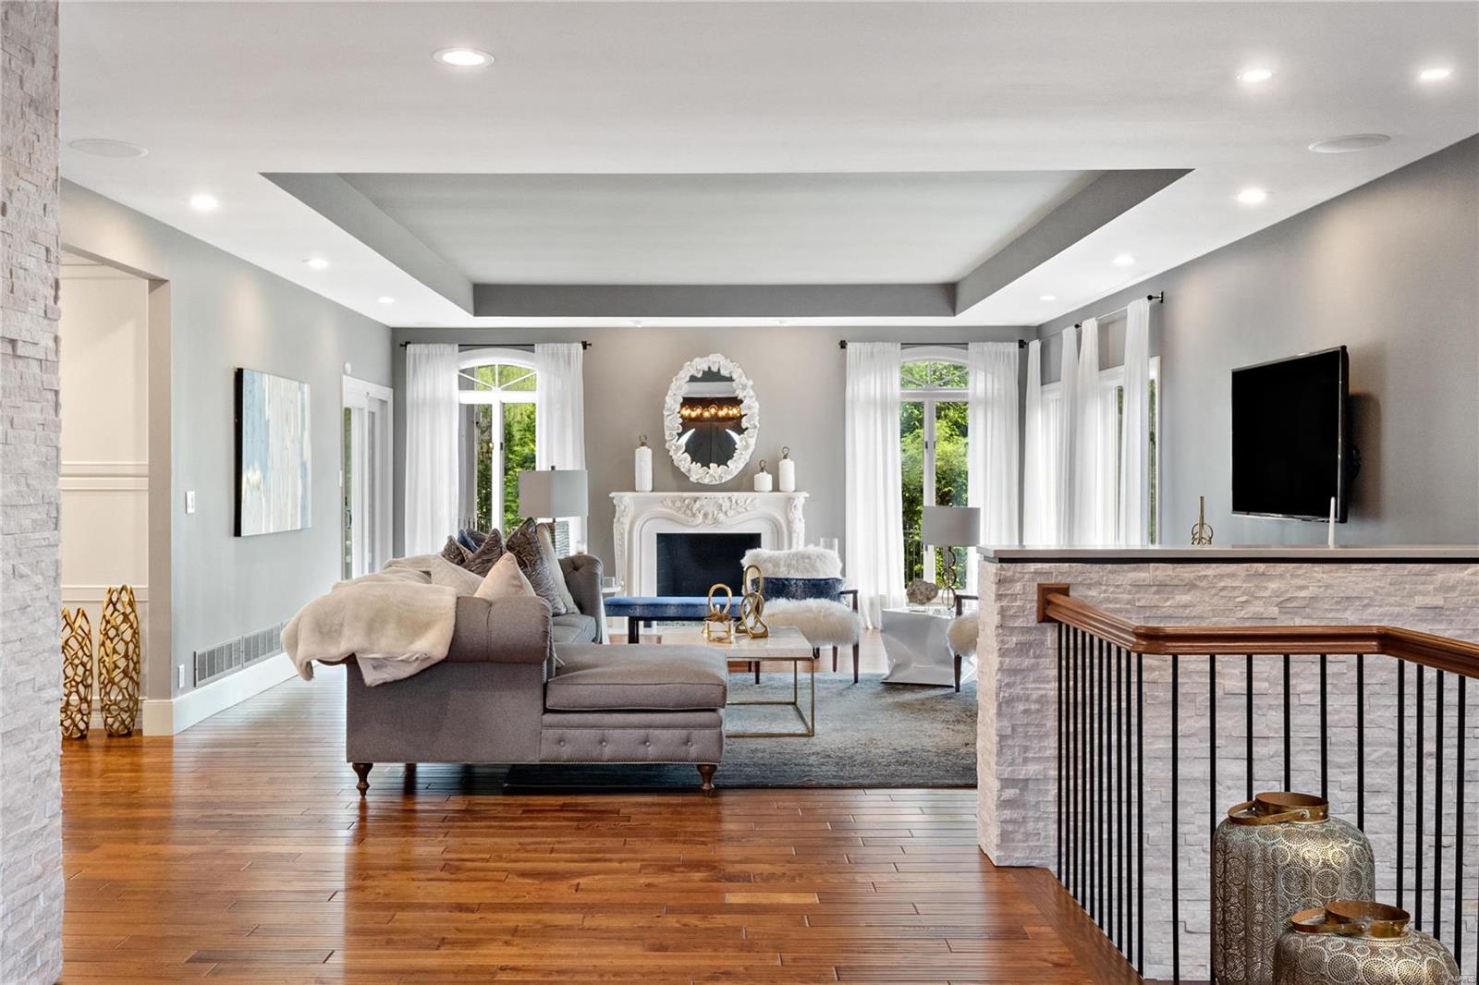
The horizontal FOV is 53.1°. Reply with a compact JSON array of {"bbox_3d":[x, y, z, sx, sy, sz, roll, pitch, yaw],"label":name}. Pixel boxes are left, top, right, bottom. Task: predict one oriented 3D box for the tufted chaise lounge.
[{"bbox_3d":[-0.875,0.853,6.770,1.630,0.845,1.060,0,1,-1],"label":"tufted chaise lounge"}]

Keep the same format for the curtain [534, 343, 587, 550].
[{"bbox_3d":[-1.586,-0.054,13.117,0.480,2.550,0.120,0,1,-1],"label":"curtain"}]

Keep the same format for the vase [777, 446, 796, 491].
[{"bbox_3d":[0.406,-0.192,12.590,0.142,0.389,0.142,0,1,-1],"label":"vase"}]

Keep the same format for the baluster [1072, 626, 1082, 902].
[{"bbox_3d":[1.083,0.874,4.760,0.014,0.890,0.014,0,1,-1],"label":"baluster"}]

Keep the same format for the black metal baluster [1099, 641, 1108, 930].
[{"bbox_3d":[1.106,0.892,4.526,0.013,0.893,0.013,0,1,-1],"label":"black metal baluster"}]

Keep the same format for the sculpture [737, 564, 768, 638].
[{"bbox_3d":[0.070,0.605,8.151,0.172,0.399,0.192,0,1,-1],"label":"sculpture"}]

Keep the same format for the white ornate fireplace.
[{"bbox_3d":[-0.251,0.586,12.590,1.679,1.193,0.425,0,1,-1],"label":"white ornate fireplace"}]

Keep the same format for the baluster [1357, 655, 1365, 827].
[{"bbox_3d":[1.734,0.897,4.134,0.013,0.893,0.013,0,1,-1],"label":"baluster"}]

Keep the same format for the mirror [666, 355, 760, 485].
[{"bbox_3d":[-0.242,-0.633,12.762,0.822,1.127,0.101,0,1,-1],"label":"mirror"}]

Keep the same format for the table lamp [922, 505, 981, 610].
[{"bbox_3d":[1.395,0.430,9.750,0.385,0.695,0.385,0,1,-1],"label":"table lamp"}]

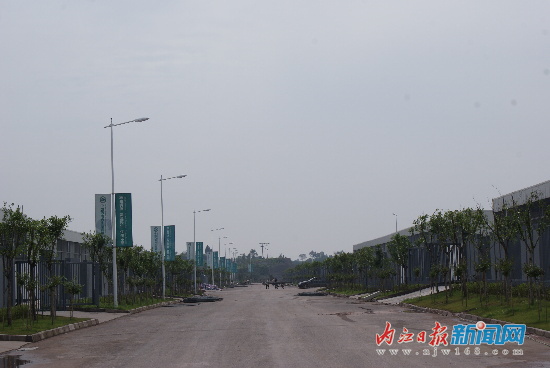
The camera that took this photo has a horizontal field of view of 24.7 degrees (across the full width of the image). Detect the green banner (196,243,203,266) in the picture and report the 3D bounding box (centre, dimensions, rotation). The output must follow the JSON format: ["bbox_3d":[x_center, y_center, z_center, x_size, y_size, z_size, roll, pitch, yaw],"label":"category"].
[{"bbox_3d":[-8.792,8.320,148.000,0.830,2.830,0.080,-1,-4,-1],"label":"green banner"}]

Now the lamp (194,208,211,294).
[{"bbox_3d":[-8.558,7.984,147.988,2.200,9.950,0.400,-1,-4,-1],"label":"lamp"}]

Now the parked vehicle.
[{"bbox_3d":[5.526,14.224,180.000,4.400,1.550,1.780,1,-5,-26],"label":"parked vehicle"}]

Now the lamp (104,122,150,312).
[{"bbox_3d":[-7.685,1.486,66.390,2.340,10.000,0.400,-1,-4,-1],"label":"lamp"}]

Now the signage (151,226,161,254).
[{"bbox_3d":[-9.528,4.800,100.500,0.830,2.830,0.080,-1,-4,-1],"label":"signage"}]

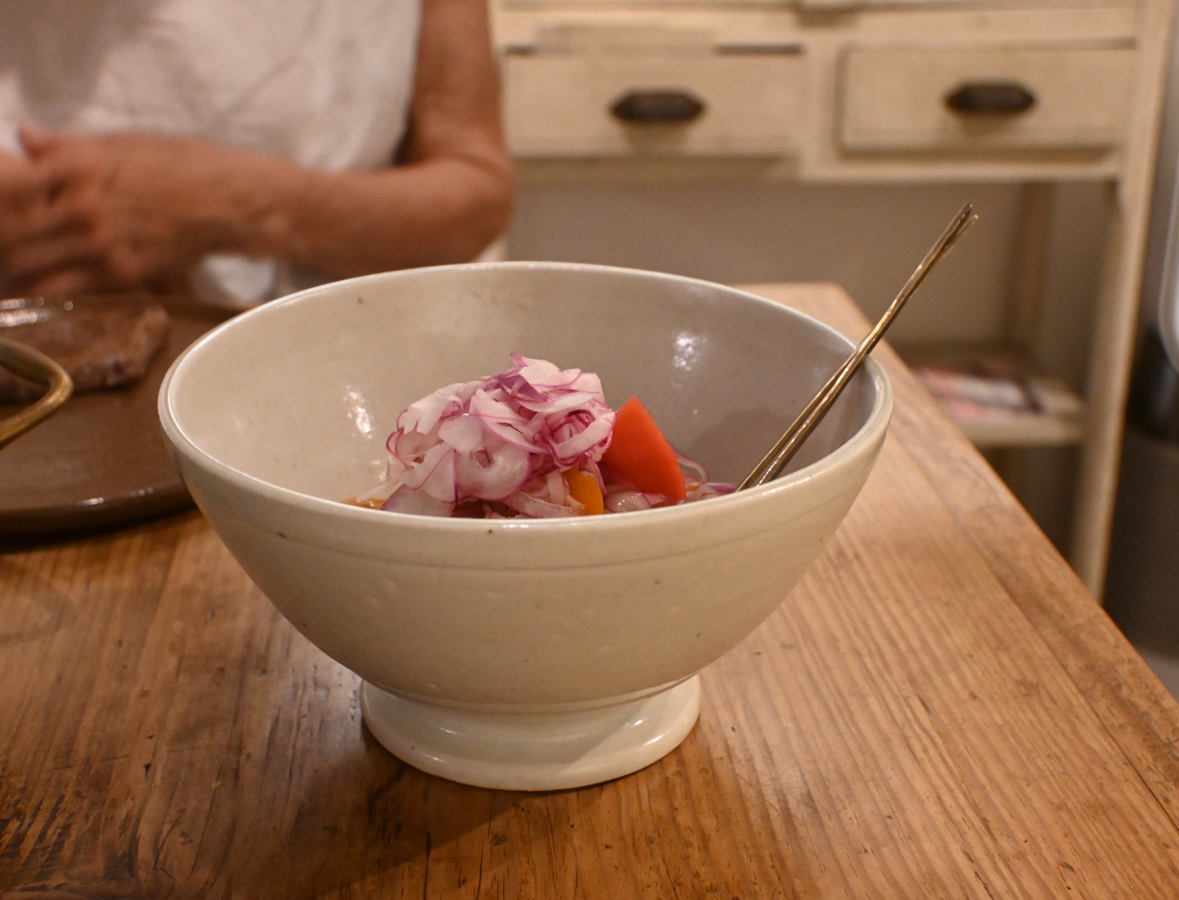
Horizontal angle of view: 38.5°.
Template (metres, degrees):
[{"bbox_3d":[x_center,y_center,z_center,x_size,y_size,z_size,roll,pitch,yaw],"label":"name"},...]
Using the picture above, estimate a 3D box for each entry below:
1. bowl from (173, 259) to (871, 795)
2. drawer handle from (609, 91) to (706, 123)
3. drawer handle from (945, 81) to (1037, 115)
[{"bbox_3d":[-0.019,0.027,0.515,0.210,0.109,0.210,1,23,0],"label":"bowl"},{"bbox_3d":[0.062,-0.312,1.535,0.084,0.027,0.023,-3,24,-10],"label":"drawer handle"},{"bbox_3d":[0.379,-0.332,1.590,0.084,0.027,0.023,-3,24,-10],"label":"drawer handle"}]

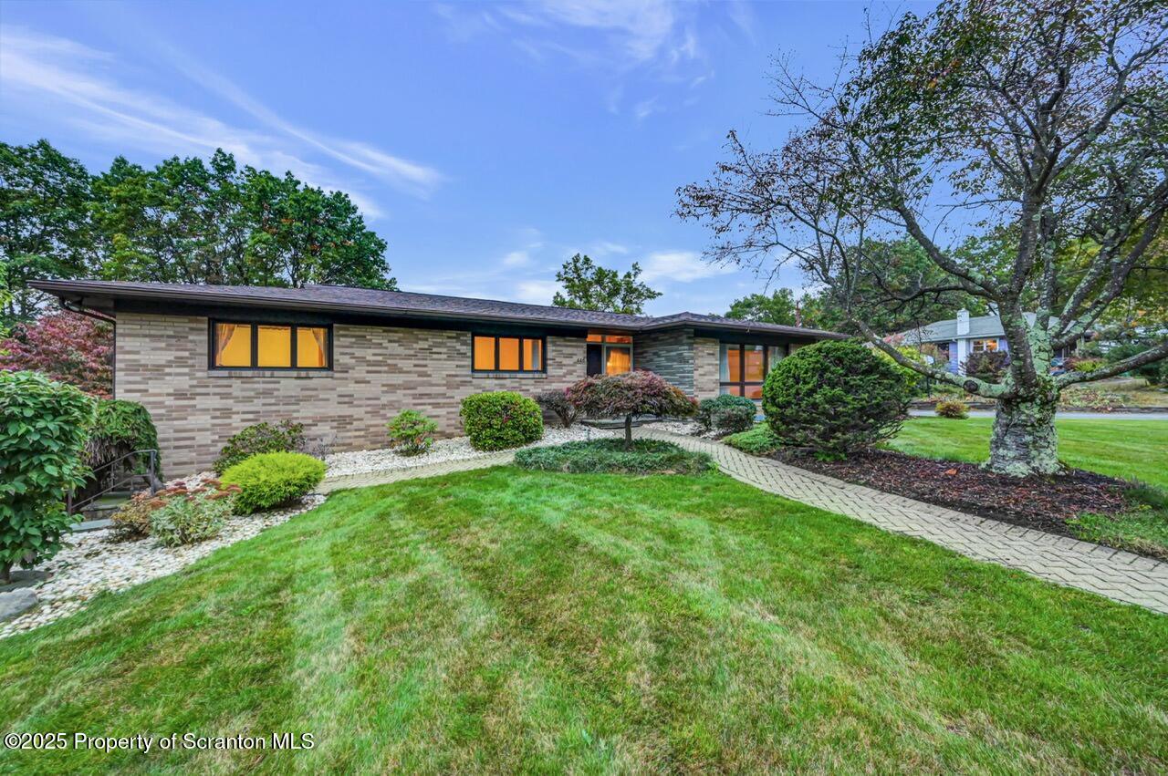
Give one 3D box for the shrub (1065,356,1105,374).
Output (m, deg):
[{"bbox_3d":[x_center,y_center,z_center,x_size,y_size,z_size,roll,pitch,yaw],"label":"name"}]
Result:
[{"bbox_3d":[32.100,-1.400,29.000,2.000,1.250,2.300,-1,1,-42],"label":"shrub"}]

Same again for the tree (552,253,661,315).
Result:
[{"bbox_3d":[1.400,-3.300,28.000,7.200,9.800,7.000,0,1,3],"label":"tree"}]

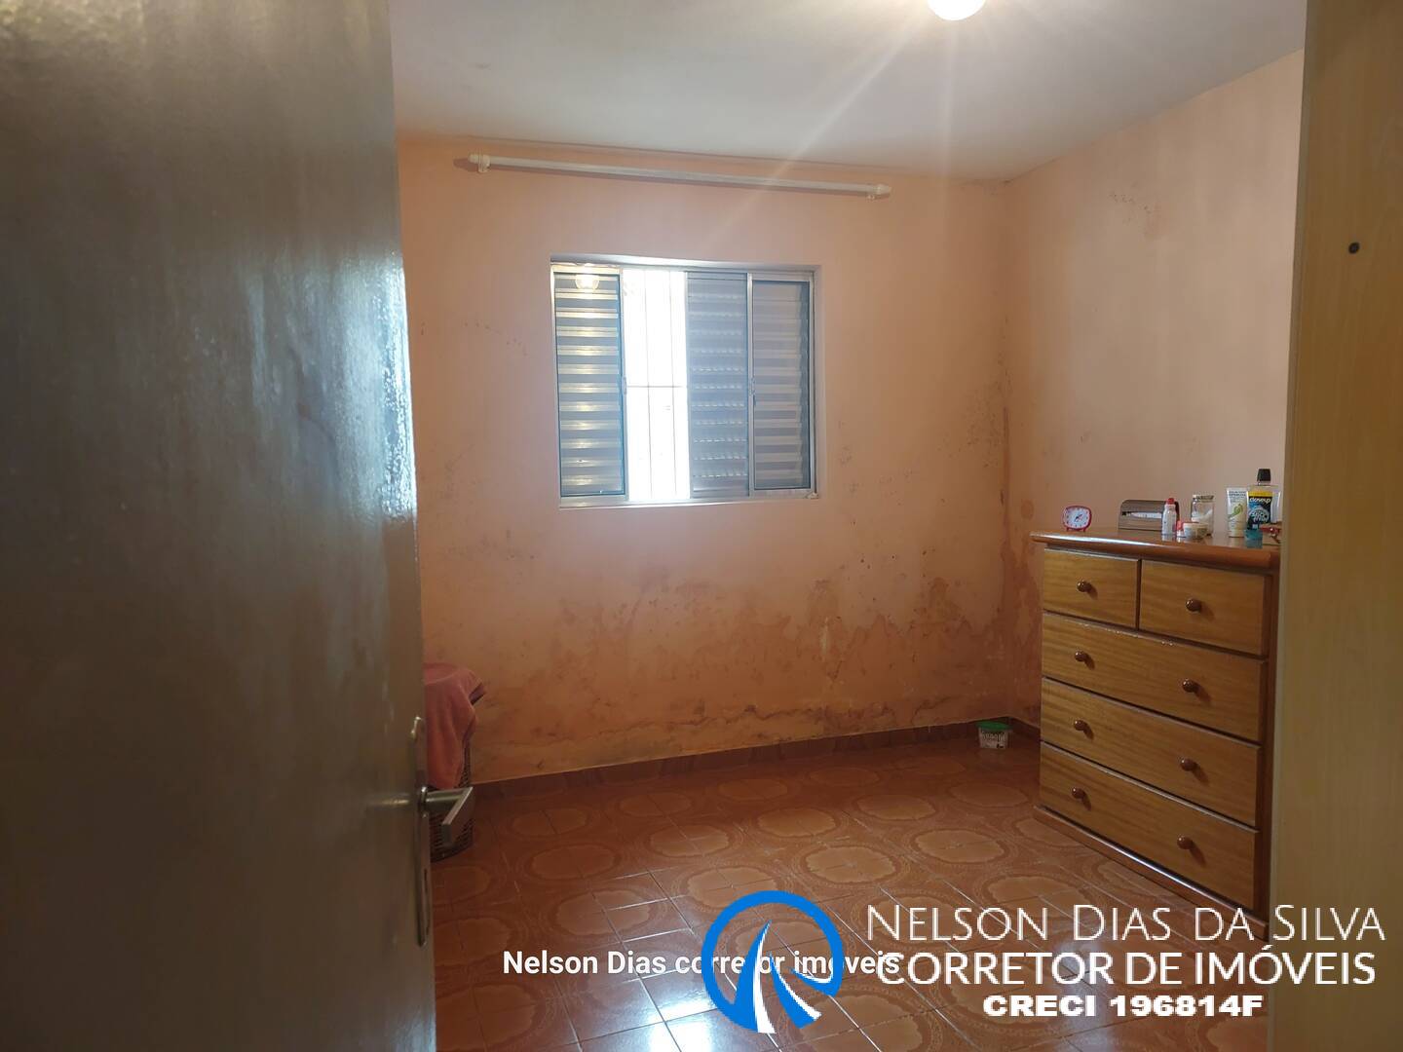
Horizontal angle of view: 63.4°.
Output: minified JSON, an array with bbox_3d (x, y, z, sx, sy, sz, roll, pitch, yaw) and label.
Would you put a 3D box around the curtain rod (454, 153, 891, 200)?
[{"bbox_3d":[-0.033,-1.398,4.559,1.795,0.050,0.080,-3,4,-21],"label":"curtain rod"}]

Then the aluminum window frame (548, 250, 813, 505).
[{"bbox_3d":[-0.036,-0.585,4.703,1.152,0.987,0.100,-3,4,-21],"label":"aluminum window frame"}]

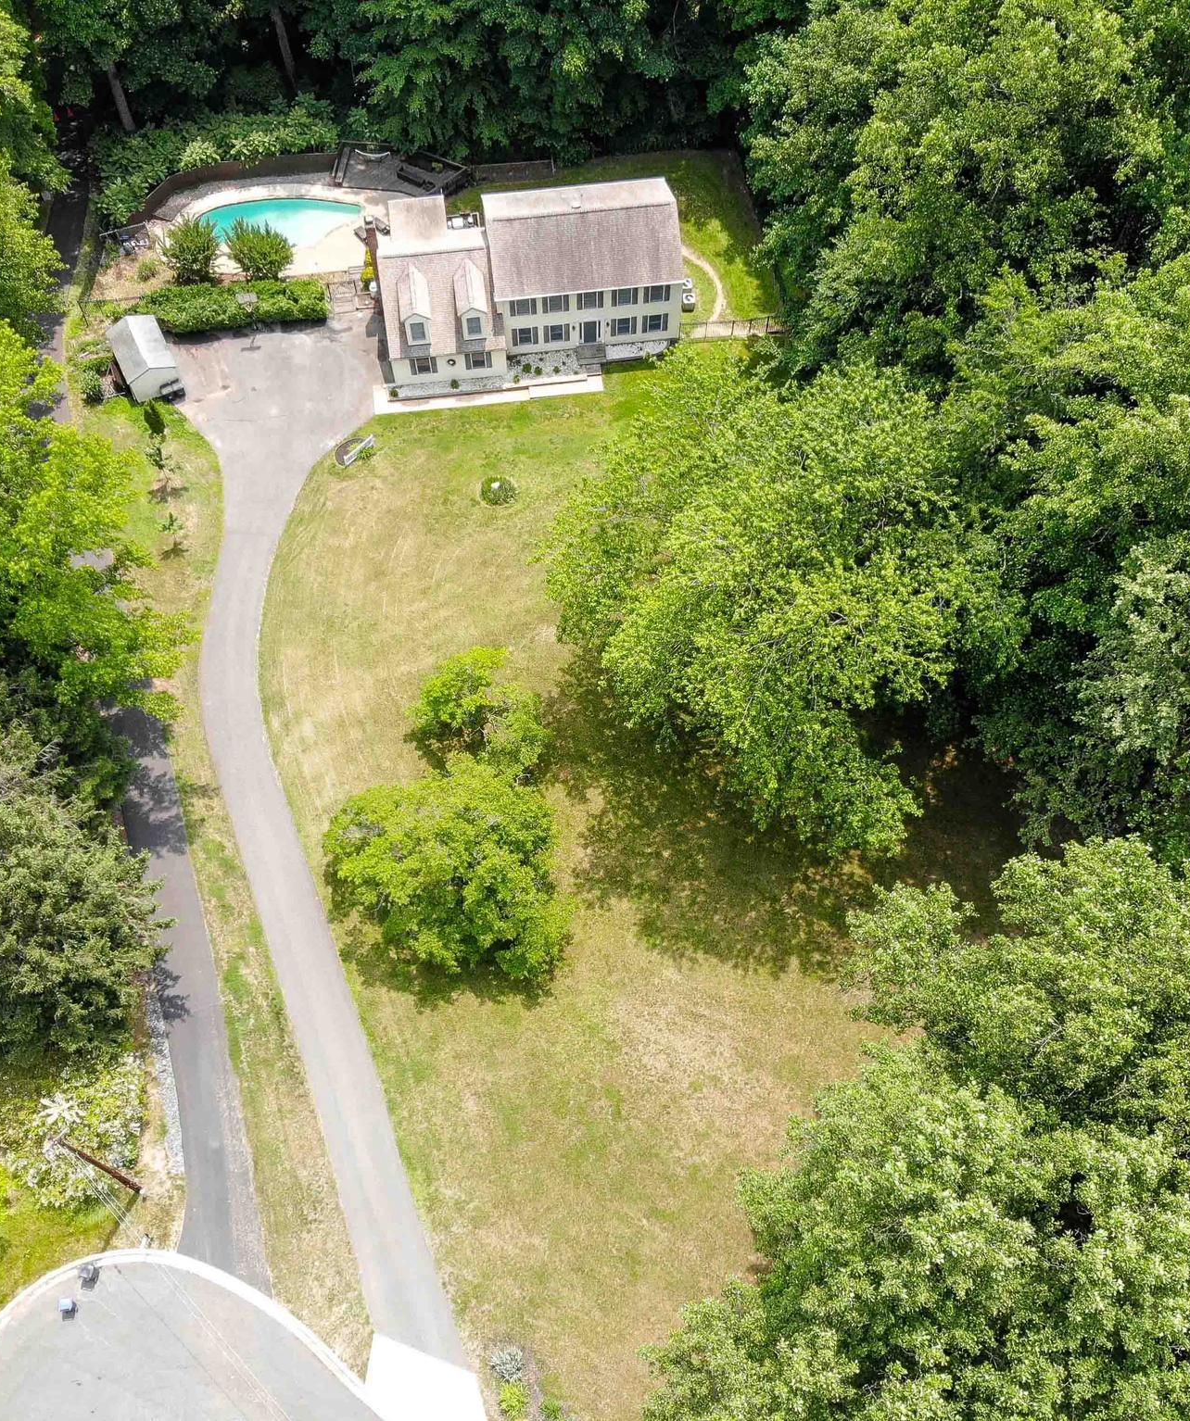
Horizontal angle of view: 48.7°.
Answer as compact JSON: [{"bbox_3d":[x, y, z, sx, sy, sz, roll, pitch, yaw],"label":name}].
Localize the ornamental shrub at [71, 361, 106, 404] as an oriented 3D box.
[{"bbox_3d":[-36.005,-23.306,93.507,2.400,2.600,2.700,-2,59,0],"label":"ornamental shrub"}]

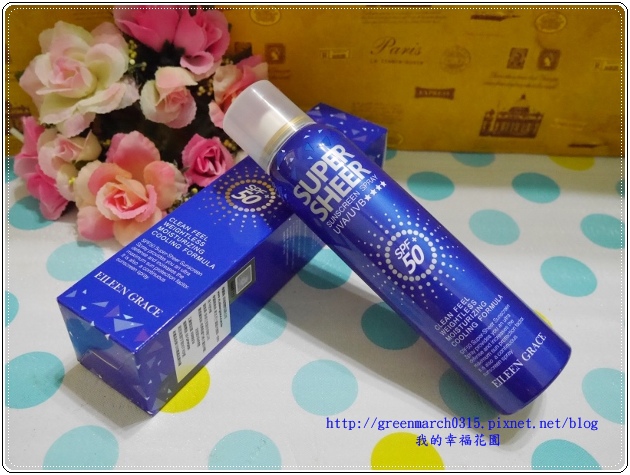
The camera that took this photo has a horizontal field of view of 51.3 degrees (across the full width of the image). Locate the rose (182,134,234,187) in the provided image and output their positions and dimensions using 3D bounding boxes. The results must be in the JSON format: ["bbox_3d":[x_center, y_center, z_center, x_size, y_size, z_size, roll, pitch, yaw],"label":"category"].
[{"bbox_3d":[-0.060,-0.043,0.372,0.031,0.031,0.028,-7,7,-9],"label":"rose"}]

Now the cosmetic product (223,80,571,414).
[{"bbox_3d":[0.030,-0.004,0.312,0.199,0.044,0.044,44,89,8],"label":"cosmetic product"}]

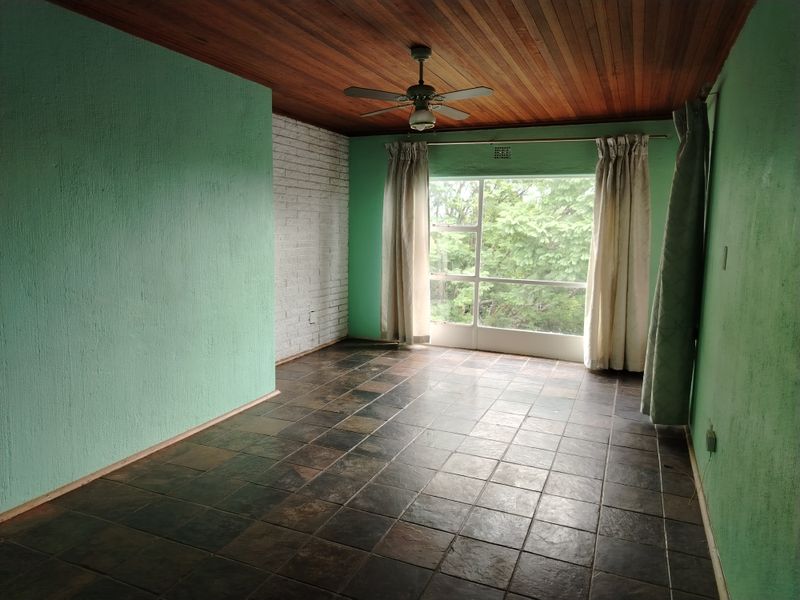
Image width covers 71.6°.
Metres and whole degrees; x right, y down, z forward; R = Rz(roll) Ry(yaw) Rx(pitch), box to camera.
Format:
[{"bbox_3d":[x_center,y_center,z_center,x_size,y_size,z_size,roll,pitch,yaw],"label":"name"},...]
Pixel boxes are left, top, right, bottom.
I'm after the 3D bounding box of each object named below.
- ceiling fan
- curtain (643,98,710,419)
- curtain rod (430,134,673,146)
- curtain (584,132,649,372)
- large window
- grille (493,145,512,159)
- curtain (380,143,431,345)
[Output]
[{"bbox_3d":[0.134,-1.305,3.435,1.071,0.502,1.071,5,9,23],"label":"ceiling fan"},{"bbox_3d":[2.123,-0.266,4.268,0.303,2.384,0.586,5,9,23],"label":"curtain"},{"bbox_3d":[1.195,-1.729,6.018,3.035,0.030,0.030,5,9,23],"label":"curtain rod"},{"bbox_3d":[2.255,-0.462,5.730,0.586,2.394,0.172,5,9,23],"label":"curtain"},{"bbox_3d":[1.177,-0.521,6.422,2.020,1.808,0.081,5,9,23],"label":"large window"},{"bbox_3d":[1.144,-1.642,6.187,0.222,0.149,0.025,5,9,23],"label":"grille"},{"bbox_3d":[0.063,-0.644,6.661,0.616,2.404,0.162,5,9,23],"label":"curtain"}]

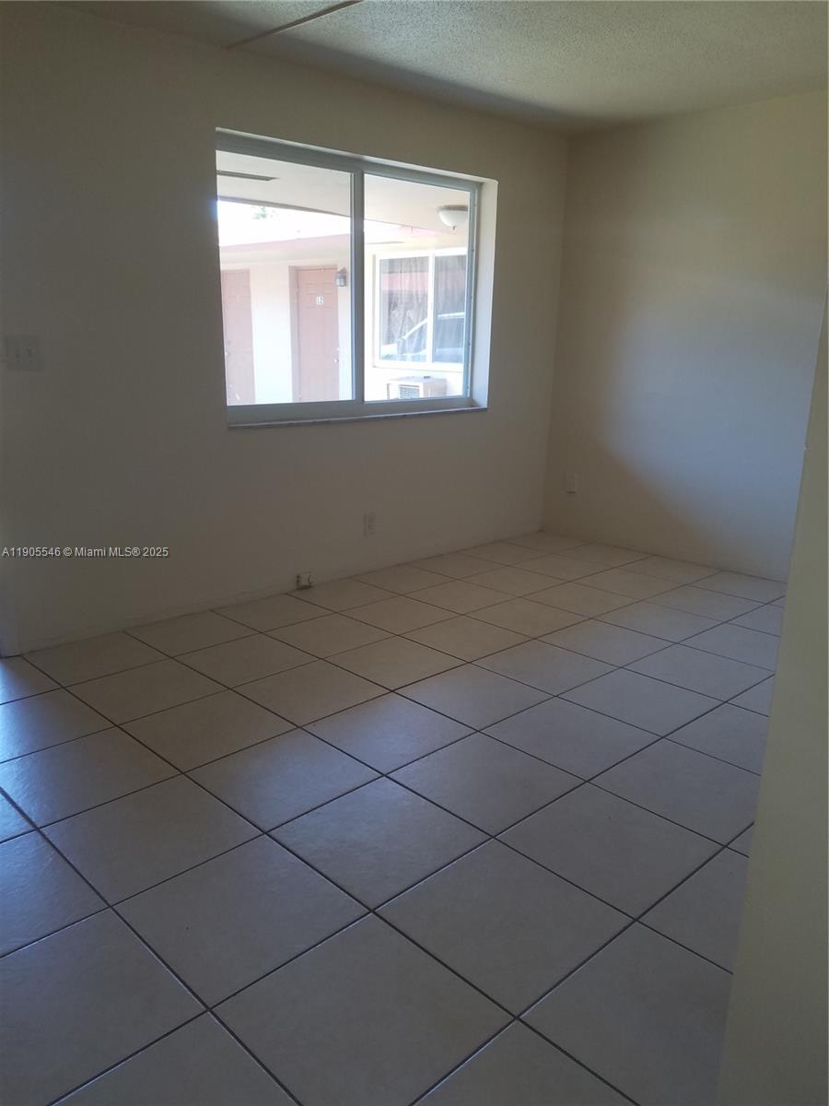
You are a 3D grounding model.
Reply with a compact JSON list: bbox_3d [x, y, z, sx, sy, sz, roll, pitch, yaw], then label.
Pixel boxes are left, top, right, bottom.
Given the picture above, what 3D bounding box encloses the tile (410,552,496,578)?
[{"bbox_3d":[0.242,0.077,4.734,0.412,0.010,0.412,-13,20,-43],"label":"tile"}]

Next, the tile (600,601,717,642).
[{"bbox_3d":[1.127,0.320,3.863,0.412,0.010,0.412,-13,20,-43],"label":"tile"}]

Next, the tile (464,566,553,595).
[{"bbox_3d":[0.533,0.155,4.453,0.412,0.010,0.412,-13,20,-43],"label":"tile"}]

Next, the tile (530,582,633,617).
[{"bbox_3d":[0.829,0.236,4.162,0.412,0.010,0.412,-13,20,-43],"label":"tile"}]

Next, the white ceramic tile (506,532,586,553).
[{"bbox_3d":[0.848,-0.061,5.316,0.412,0.010,0.412,-13,20,-43],"label":"white ceramic tile"}]

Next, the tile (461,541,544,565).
[{"bbox_3d":[0.540,0.008,5.025,0.412,0.010,0.412,-13,20,-43],"label":"tile"}]

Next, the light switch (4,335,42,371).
[{"bbox_3d":[-1.450,-0.741,3.092,0.117,0.117,0.014,-13,20,-43],"label":"light switch"}]

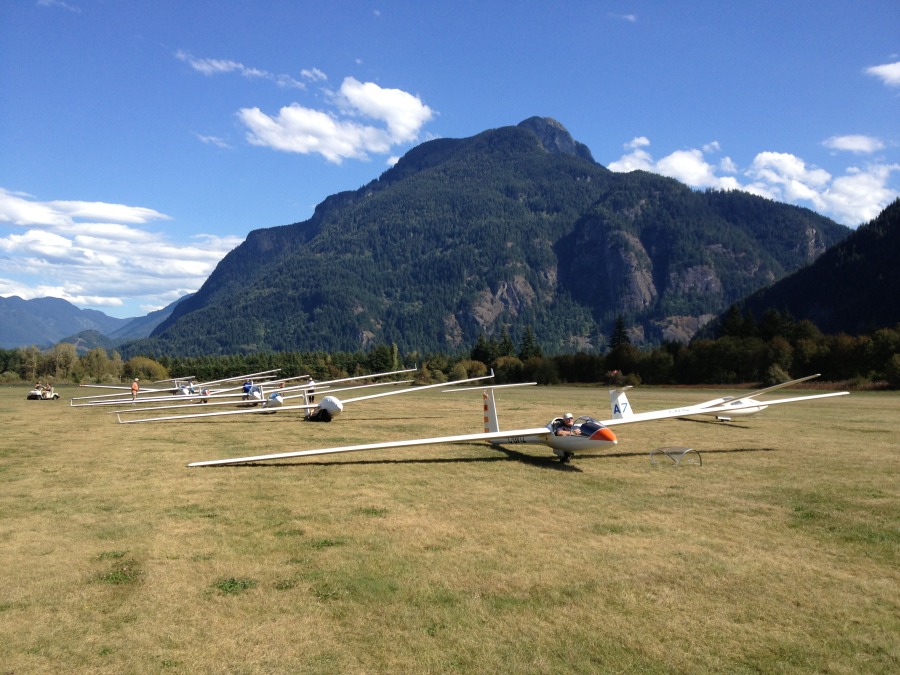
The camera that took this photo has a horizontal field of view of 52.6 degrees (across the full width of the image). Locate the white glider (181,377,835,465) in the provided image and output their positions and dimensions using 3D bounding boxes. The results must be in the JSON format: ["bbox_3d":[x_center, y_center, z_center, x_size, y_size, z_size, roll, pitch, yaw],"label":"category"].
[{"bbox_3d":[2.000,1.885,20.072,15.000,1.550,7.000,-4,-2,-17],"label":"white glider"}]

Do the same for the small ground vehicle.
[{"bbox_3d":[-33.454,4.585,75.000,1.200,1.150,2.400,-1,-3,28],"label":"small ground vehicle"}]

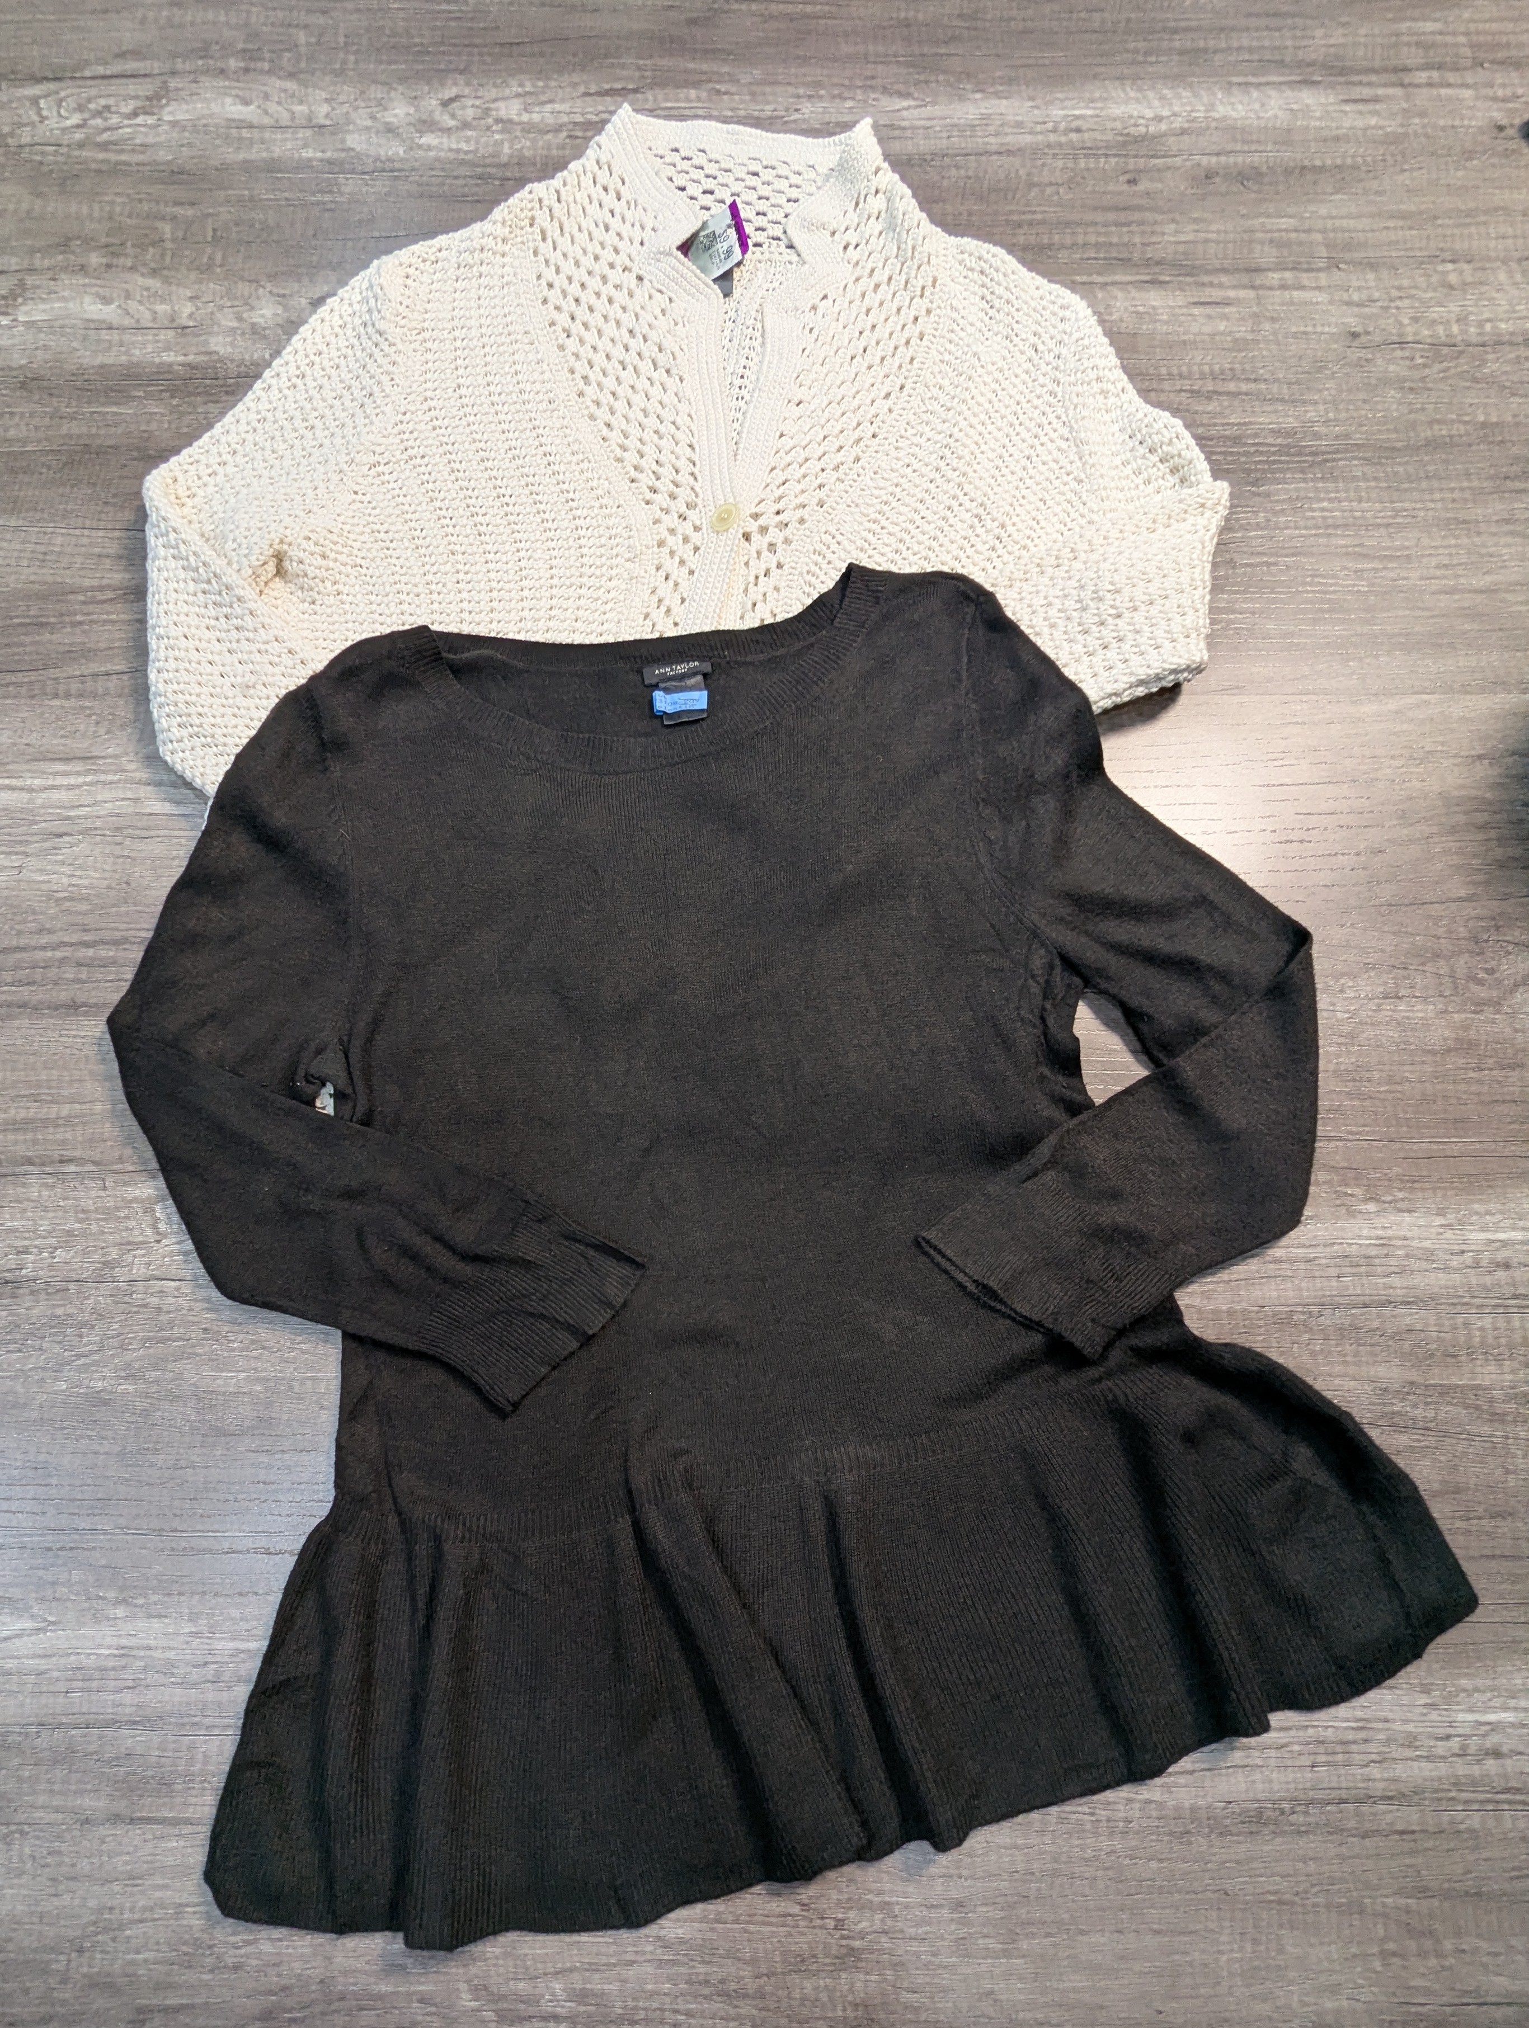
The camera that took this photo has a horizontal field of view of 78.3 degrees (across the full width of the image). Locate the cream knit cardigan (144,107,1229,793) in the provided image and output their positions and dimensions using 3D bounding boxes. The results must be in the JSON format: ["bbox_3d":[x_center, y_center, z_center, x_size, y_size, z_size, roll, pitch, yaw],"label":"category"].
[{"bbox_3d":[-0.056,-0.282,0.587,0.690,0.055,0.731,2,79,0],"label":"cream knit cardigan"}]

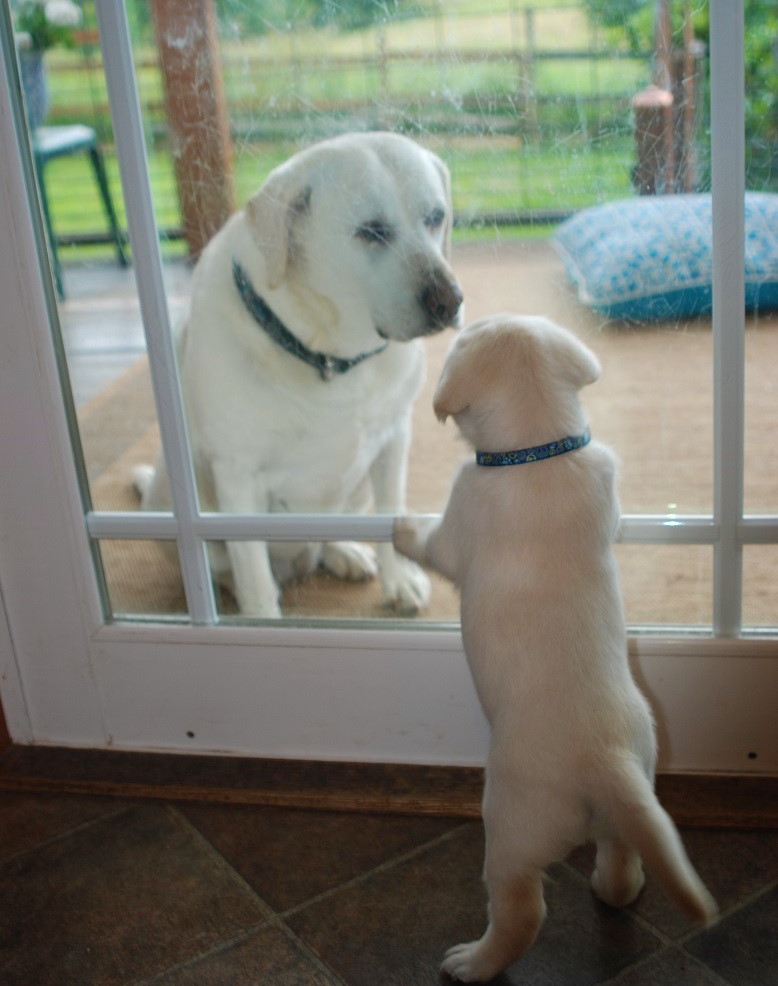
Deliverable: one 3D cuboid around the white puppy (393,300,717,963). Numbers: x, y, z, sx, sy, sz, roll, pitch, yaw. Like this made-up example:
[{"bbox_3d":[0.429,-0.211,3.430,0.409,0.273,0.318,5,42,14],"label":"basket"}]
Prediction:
[{"bbox_3d":[0.155,0.147,1.385,0.300,0.635,0.370,-4,22,3],"label":"white puppy"}]

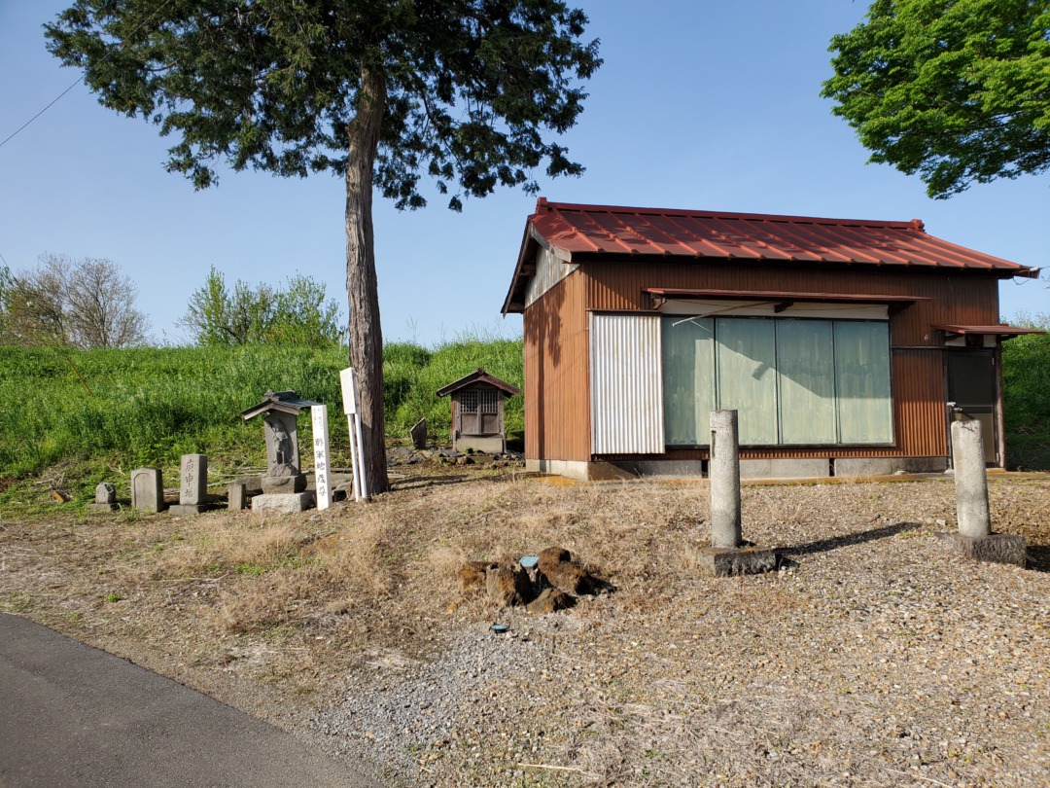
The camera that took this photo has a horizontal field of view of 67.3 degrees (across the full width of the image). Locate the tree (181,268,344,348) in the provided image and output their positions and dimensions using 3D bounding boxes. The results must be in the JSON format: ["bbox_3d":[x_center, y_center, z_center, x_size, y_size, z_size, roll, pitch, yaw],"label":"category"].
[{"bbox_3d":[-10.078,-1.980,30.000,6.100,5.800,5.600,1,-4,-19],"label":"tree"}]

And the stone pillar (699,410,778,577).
[{"bbox_3d":[1.701,0.788,6.494,0.523,1.315,0.436,0,-4,-12],"label":"stone pillar"}]

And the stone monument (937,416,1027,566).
[{"bbox_3d":[3.983,0.853,6.969,0.544,1.304,0.436,0,-4,-12],"label":"stone monument"}]

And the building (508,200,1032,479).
[{"bbox_3d":[3.773,-0.970,13.411,7.395,4.563,5.212,0,-4,-12],"label":"building"}]

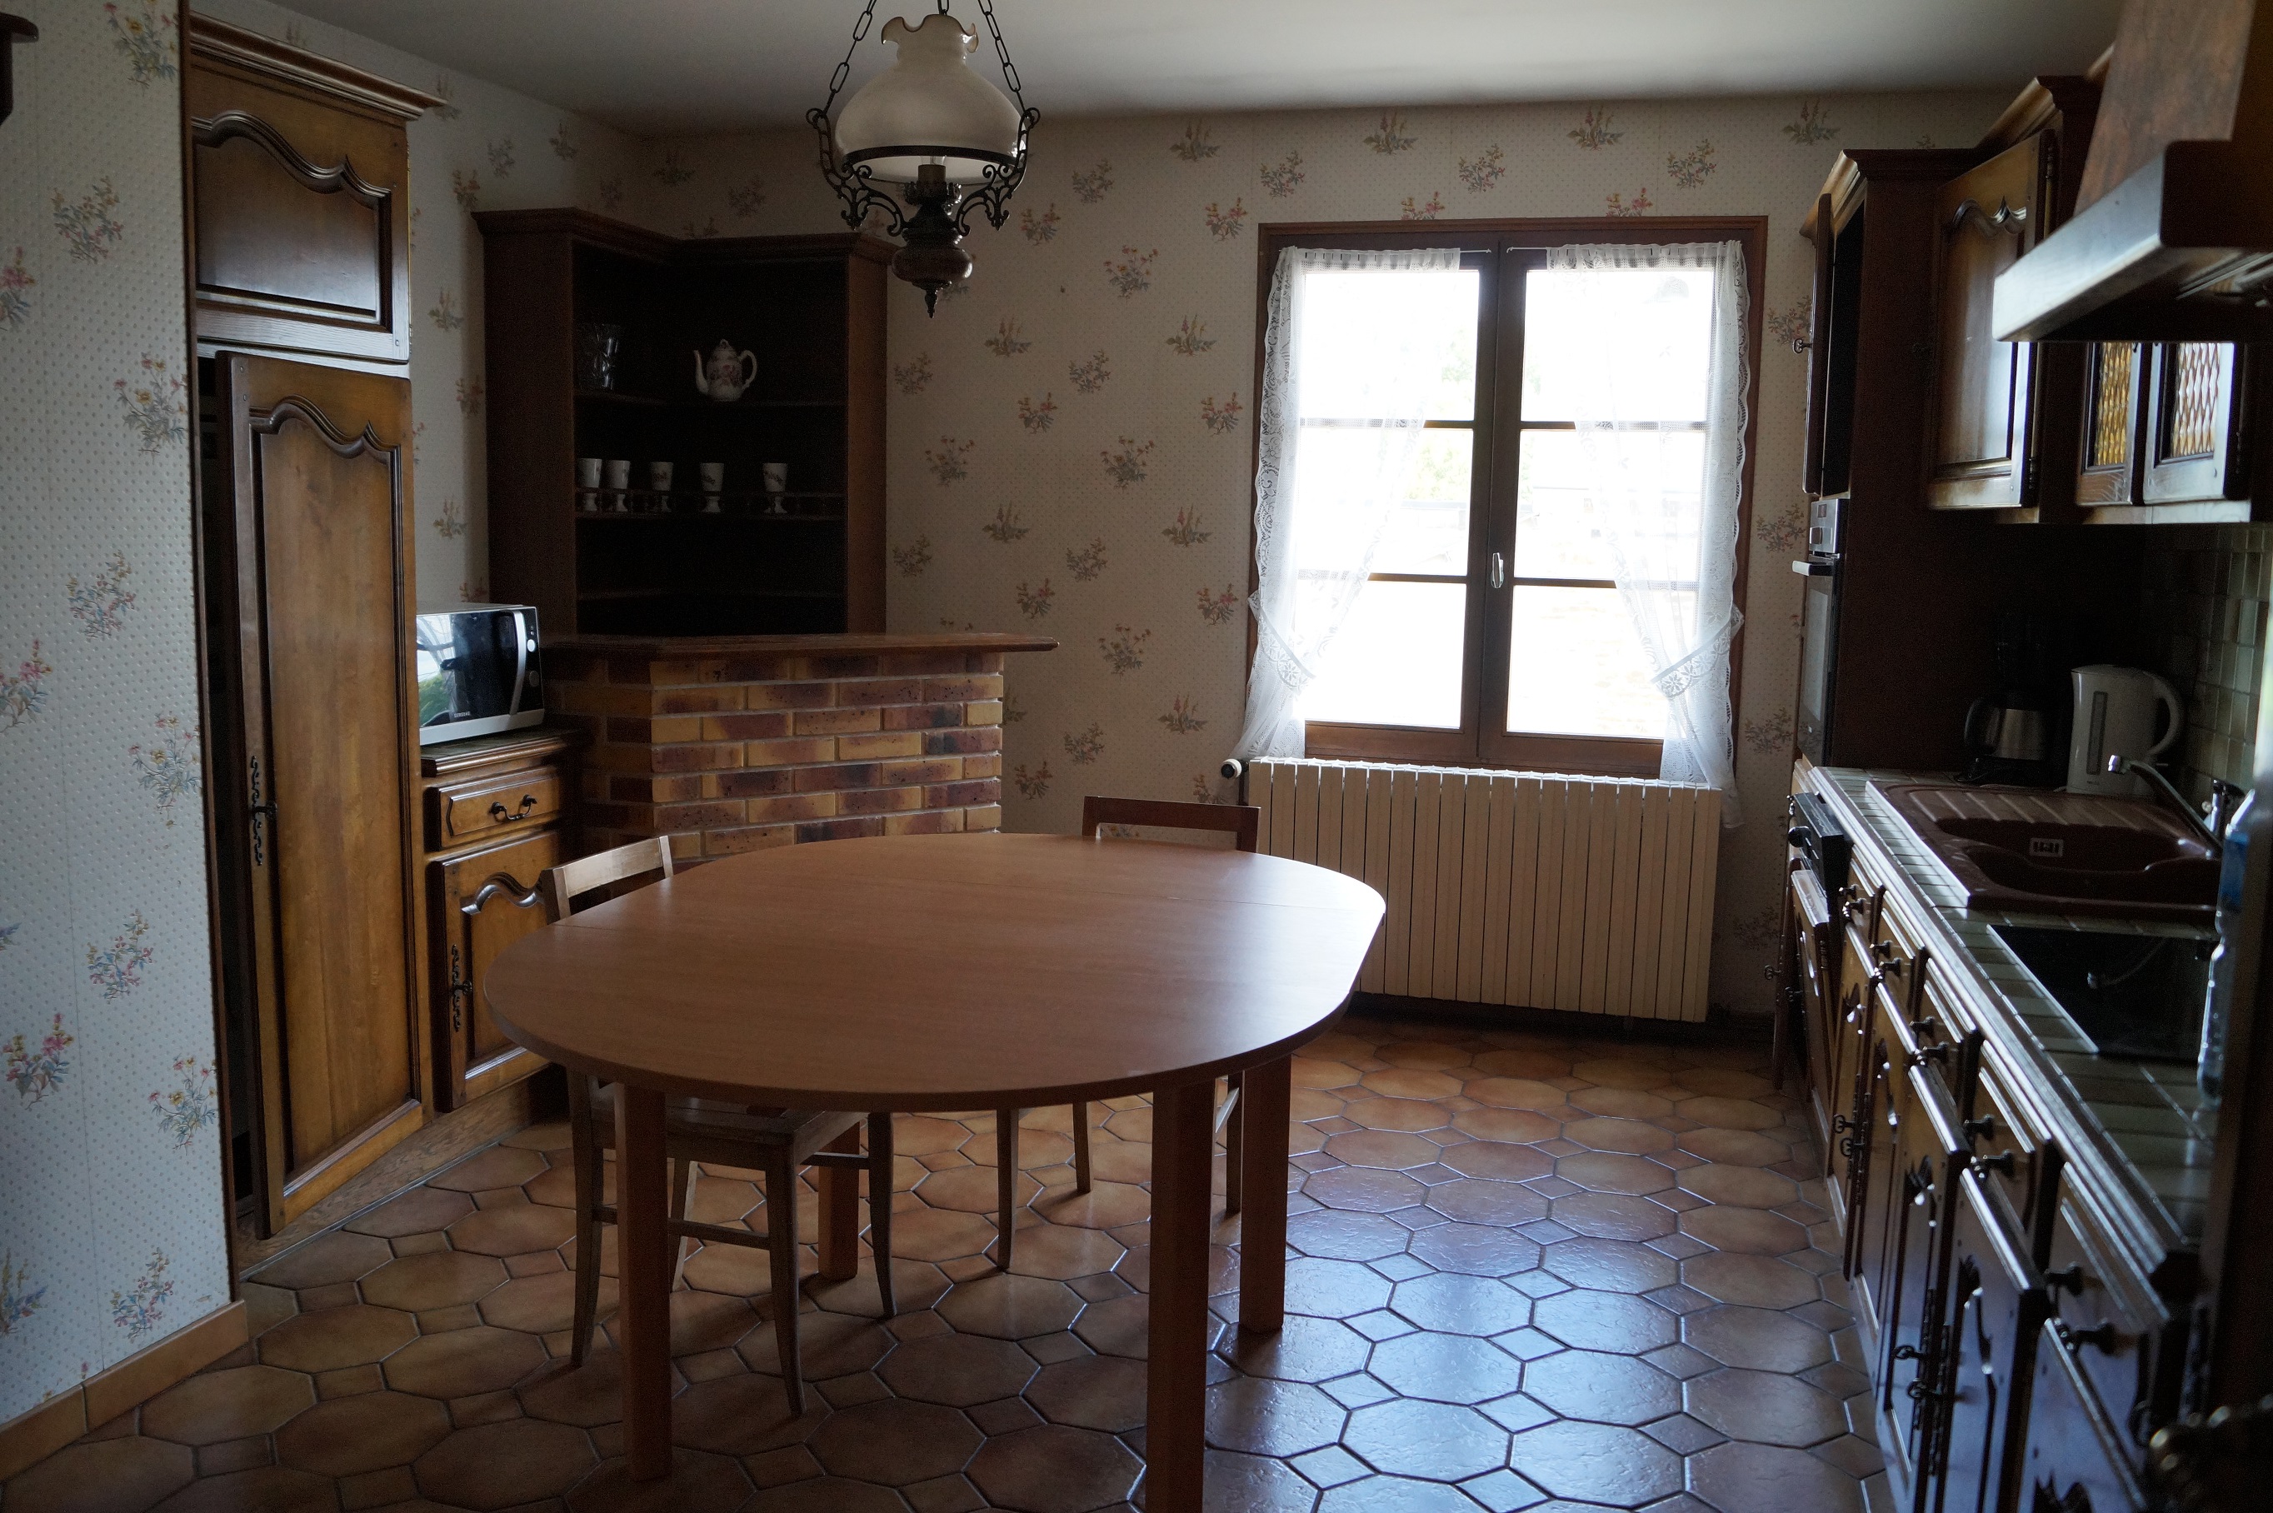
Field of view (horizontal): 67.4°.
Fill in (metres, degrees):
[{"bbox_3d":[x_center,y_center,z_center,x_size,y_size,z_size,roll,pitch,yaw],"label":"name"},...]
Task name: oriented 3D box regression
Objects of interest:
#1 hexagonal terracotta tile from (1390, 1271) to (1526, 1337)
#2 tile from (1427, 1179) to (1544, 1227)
[{"bbox_3d":[0.582,0.986,3.056,0.238,0.012,0.238,3,8,14],"label":"hexagonal terracotta tile"},{"bbox_3d":[0.726,0.925,3.523,0.238,0.012,0.238,3,8,14],"label":"tile"}]

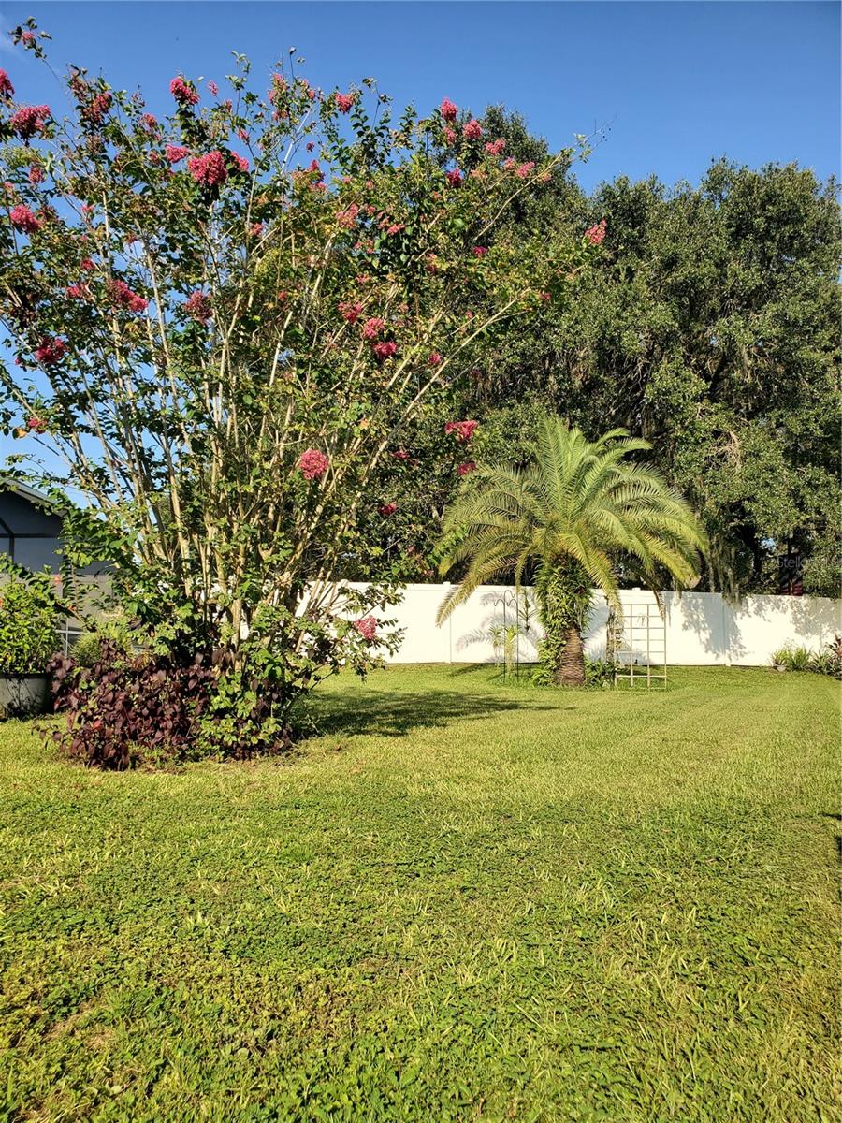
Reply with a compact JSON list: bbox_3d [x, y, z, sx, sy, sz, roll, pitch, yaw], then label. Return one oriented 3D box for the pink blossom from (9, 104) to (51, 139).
[{"bbox_3d":[-3.474,-3.915,7.500,0.355,0.294,0.308,1,-3,-25],"label":"pink blossom"}]

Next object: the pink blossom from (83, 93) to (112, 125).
[{"bbox_3d":[-3.067,-4.292,8.000,0.276,0.297,0.272,1,-3,-21],"label":"pink blossom"}]

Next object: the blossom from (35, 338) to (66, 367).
[{"bbox_3d":[-3.343,-1.893,7.600,0.278,0.235,0.244,1,-3,-24],"label":"blossom"}]

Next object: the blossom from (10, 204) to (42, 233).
[{"bbox_3d":[-3.563,-3.082,7.600,0.278,0.251,0.251,1,-3,-26],"label":"blossom"}]

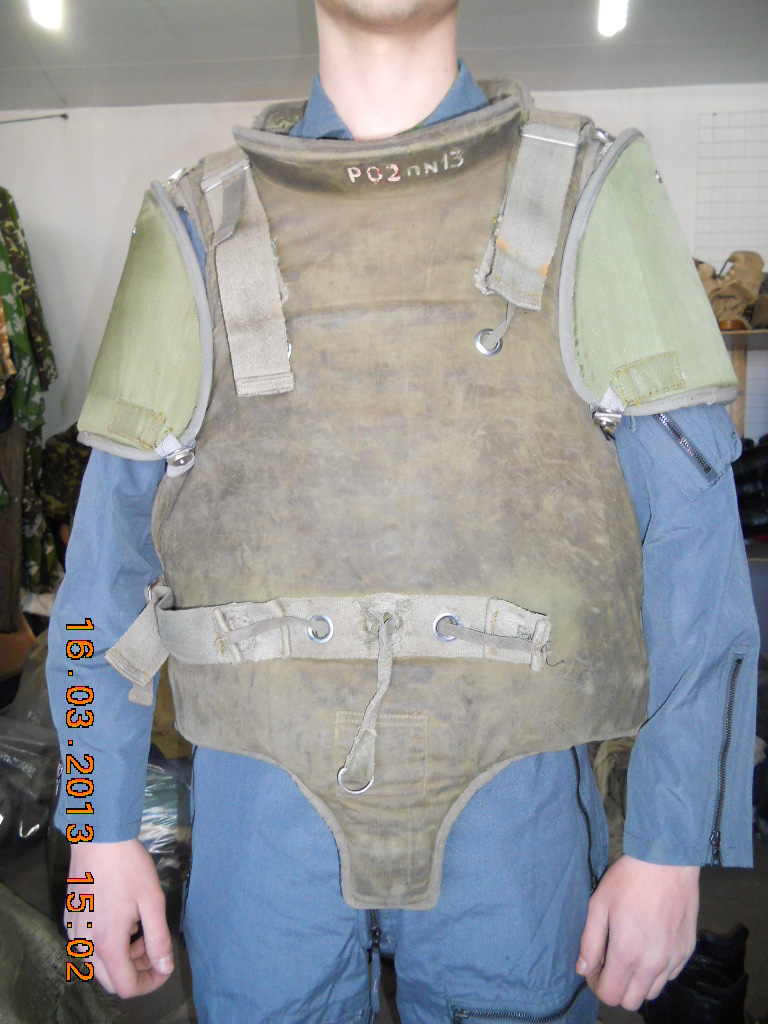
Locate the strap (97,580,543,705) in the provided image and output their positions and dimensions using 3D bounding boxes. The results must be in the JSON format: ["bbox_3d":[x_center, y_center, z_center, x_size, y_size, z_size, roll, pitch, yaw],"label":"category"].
[{"bbox_3d":[-0.056,0.115,0.663,0.383,0.113,0.083,0,7,10],"label":"strap"}]

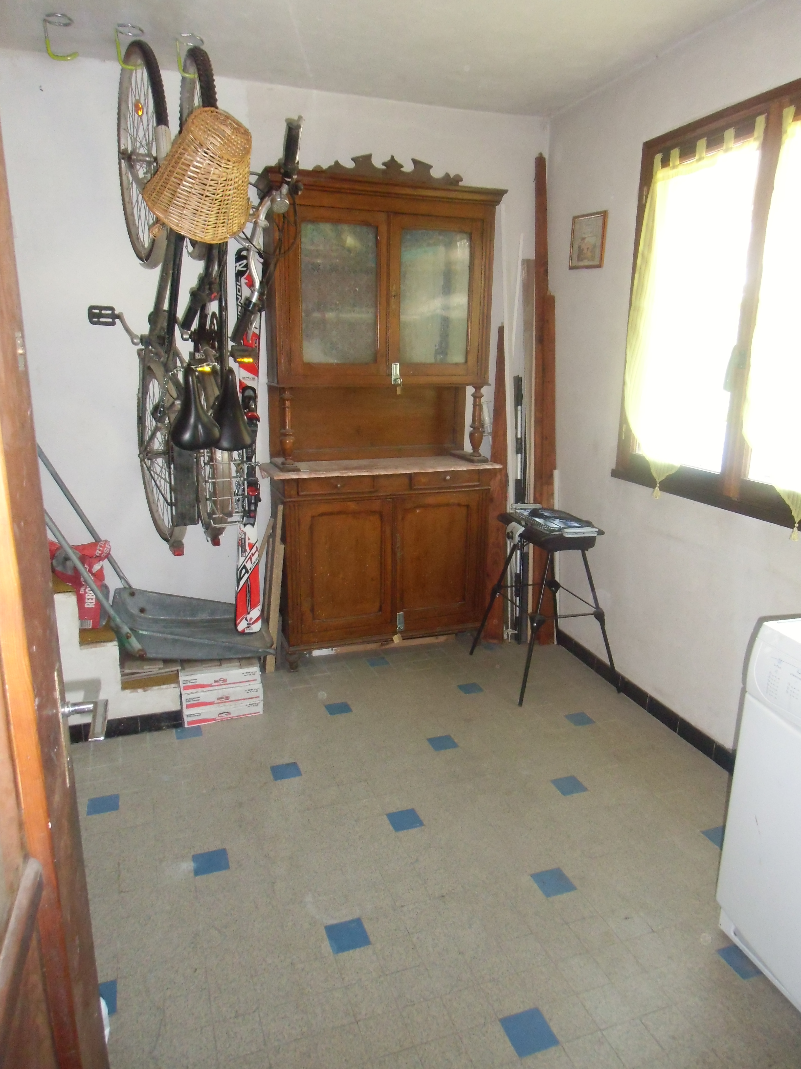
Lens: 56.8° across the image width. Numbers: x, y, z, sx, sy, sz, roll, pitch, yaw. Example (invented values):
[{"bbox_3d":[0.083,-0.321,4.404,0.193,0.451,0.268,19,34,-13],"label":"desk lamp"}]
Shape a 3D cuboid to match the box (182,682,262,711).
[{"bbox_3d":[-0.765,0.615,3.093,0.310,0.075,0.310,-5,15,-22],"label":"box"}]

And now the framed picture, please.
[{"bbox_3d":[0.834,-1.297,3.289,0.015,0.230,0.275,-4,14,-17],"label":"framed picture"}]

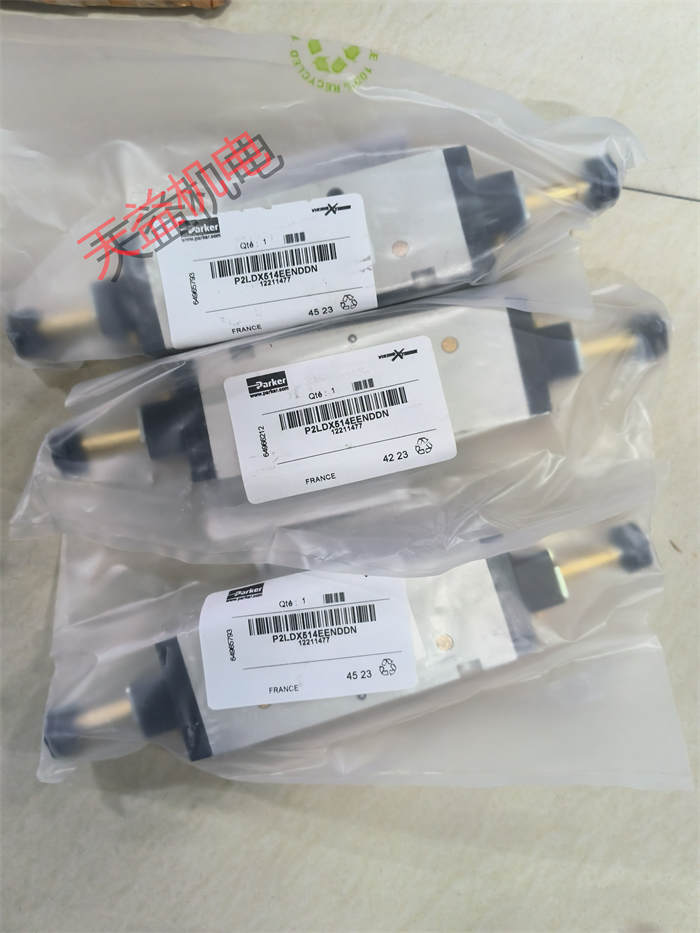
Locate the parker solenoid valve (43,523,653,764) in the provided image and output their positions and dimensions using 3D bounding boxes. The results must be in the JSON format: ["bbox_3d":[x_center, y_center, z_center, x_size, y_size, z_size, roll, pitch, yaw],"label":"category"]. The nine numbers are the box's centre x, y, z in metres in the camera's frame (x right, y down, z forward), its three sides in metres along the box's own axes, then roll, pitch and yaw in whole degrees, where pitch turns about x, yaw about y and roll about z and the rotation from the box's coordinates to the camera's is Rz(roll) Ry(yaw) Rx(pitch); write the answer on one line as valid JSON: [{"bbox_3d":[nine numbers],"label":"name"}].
[{"bbox_3d":[-0.001,0.075,0.314,0.266,0.042,0.052,-18,88,-2],"label":"parker solenoid valve"}]

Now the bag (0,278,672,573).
[{"bbox_3d":[-0.003,-0.009,0.289,0.273,0.036,0.112,-7,89,0],"label":"bag"}]

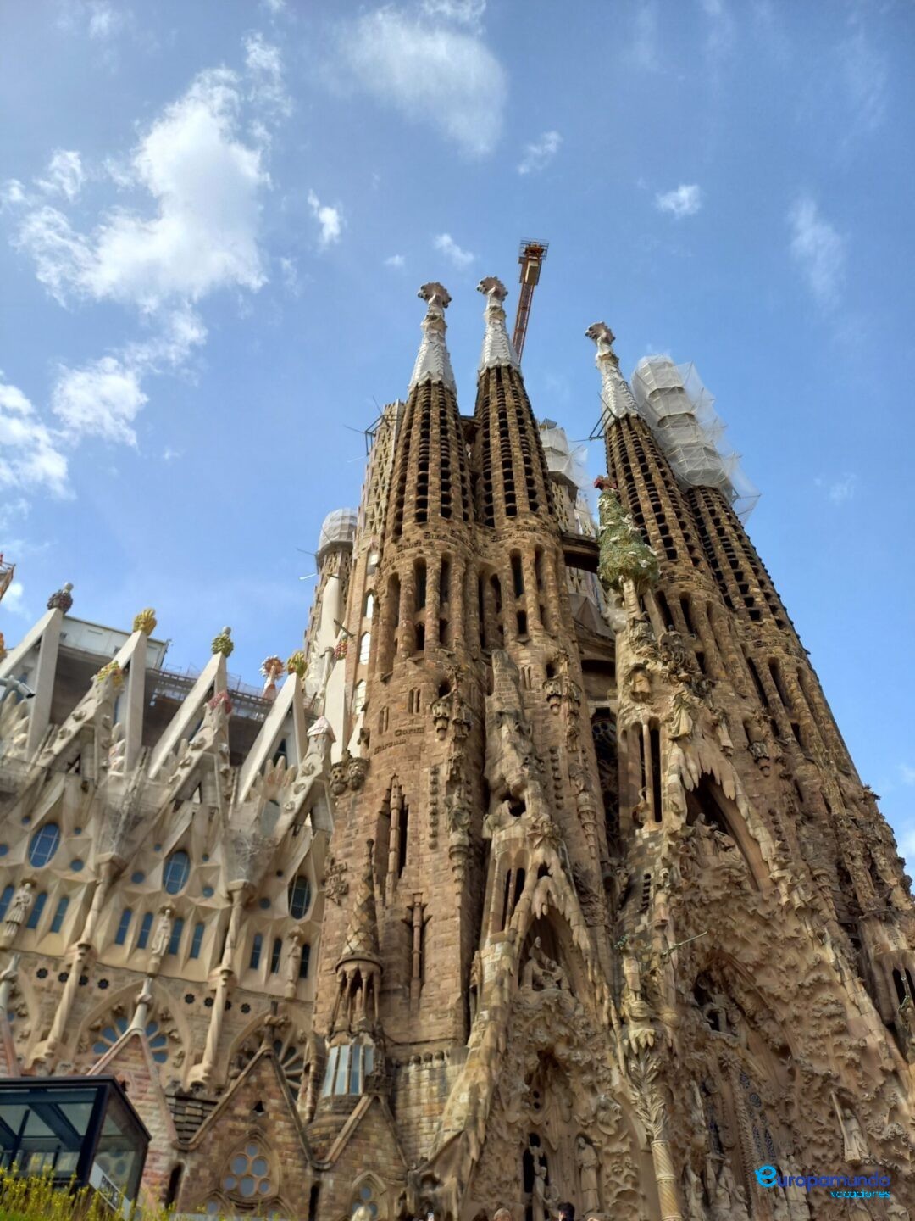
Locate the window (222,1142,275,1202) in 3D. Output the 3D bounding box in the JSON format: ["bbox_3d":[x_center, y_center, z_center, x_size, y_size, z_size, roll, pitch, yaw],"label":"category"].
[{"bbox_3d":[-6.458,17.387,27.220,1.650,1.600,0.350,17,-50,-16],"label":"window"}]

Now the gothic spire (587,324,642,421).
[{"bbox_3d":[18.227,-27.466,101.477,4.300,25.300,4.300,17,-50,-16],"label":"gothic spire"}]

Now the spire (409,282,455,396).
[{"bbox_3d":[-2.418,-27.705,88.674,4.300,25.300,4.300,17,-50,-16],"label":"spire"}]

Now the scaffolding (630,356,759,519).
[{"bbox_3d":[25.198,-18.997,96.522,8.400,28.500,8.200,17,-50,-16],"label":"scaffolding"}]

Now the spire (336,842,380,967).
[{"bbox_3d":[-3.750,11.749,35.531,1.700,5.700,1.700,0,-48,0],"label":"spire"}]

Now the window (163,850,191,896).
[{"bbox_3d":[-16.641,15.486,52.217,1.500,2.950,0.350,17,-51,-15],"label":"window"}]

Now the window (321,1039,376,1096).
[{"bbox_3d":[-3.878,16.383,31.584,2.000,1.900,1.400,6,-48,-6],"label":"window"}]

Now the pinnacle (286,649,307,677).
[{"bbox_3d":[-16.011,5.313,87.919,1.950,3.400,1.950,17,-51,-15],"label":"pinnacle"}]

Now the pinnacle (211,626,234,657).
[{"bbox_3d":[-22.819,2.948,86.202,2.100,3.800,2.100,17,-51,-15],"label":"pinnacle"}]

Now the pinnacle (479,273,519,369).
[{"bbox_3d":[4.283,-32.165,98.323,4.400,25.200,4.400,17,-51,-15],"label":"pinnacle"}]

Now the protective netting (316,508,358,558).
[{"bbox_3d":[-18.231,-11.382,137.499,6.400,9.800,6.400,0,-48,0],"label":"protective netting"}]

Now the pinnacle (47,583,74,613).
[{"bbox_3d":[-36.703,-1.267,82.018,2.150,3.700,2.150,17,-51,-15],"label":"pinnacle"}]

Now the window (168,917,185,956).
[{"bbox_3d":[-15.839,18.348,49.603,0.580,2.250,0.300,17,-50,-16],"label":"window"}]

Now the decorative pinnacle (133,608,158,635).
[{"bbox_3d":[-29.835,1.048,84.212,2.100,2.600,2.100,17,-50,-16],"label":"decorative pinnacle"}]

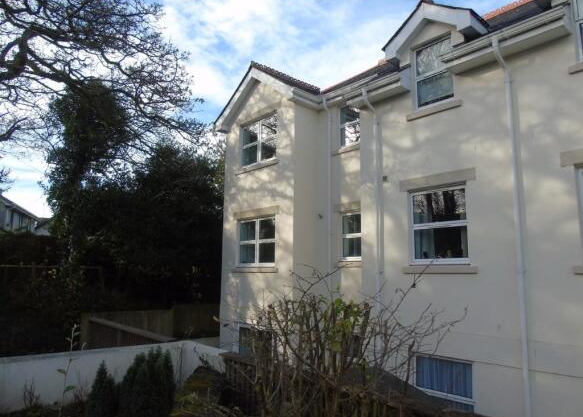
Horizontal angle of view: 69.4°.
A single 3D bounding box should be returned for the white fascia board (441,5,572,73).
[{"bbox_3d":[3.076,-2.398,6.181,0.339,0.252,1.696,9,-12,-42],"label":"white fascia board"}]

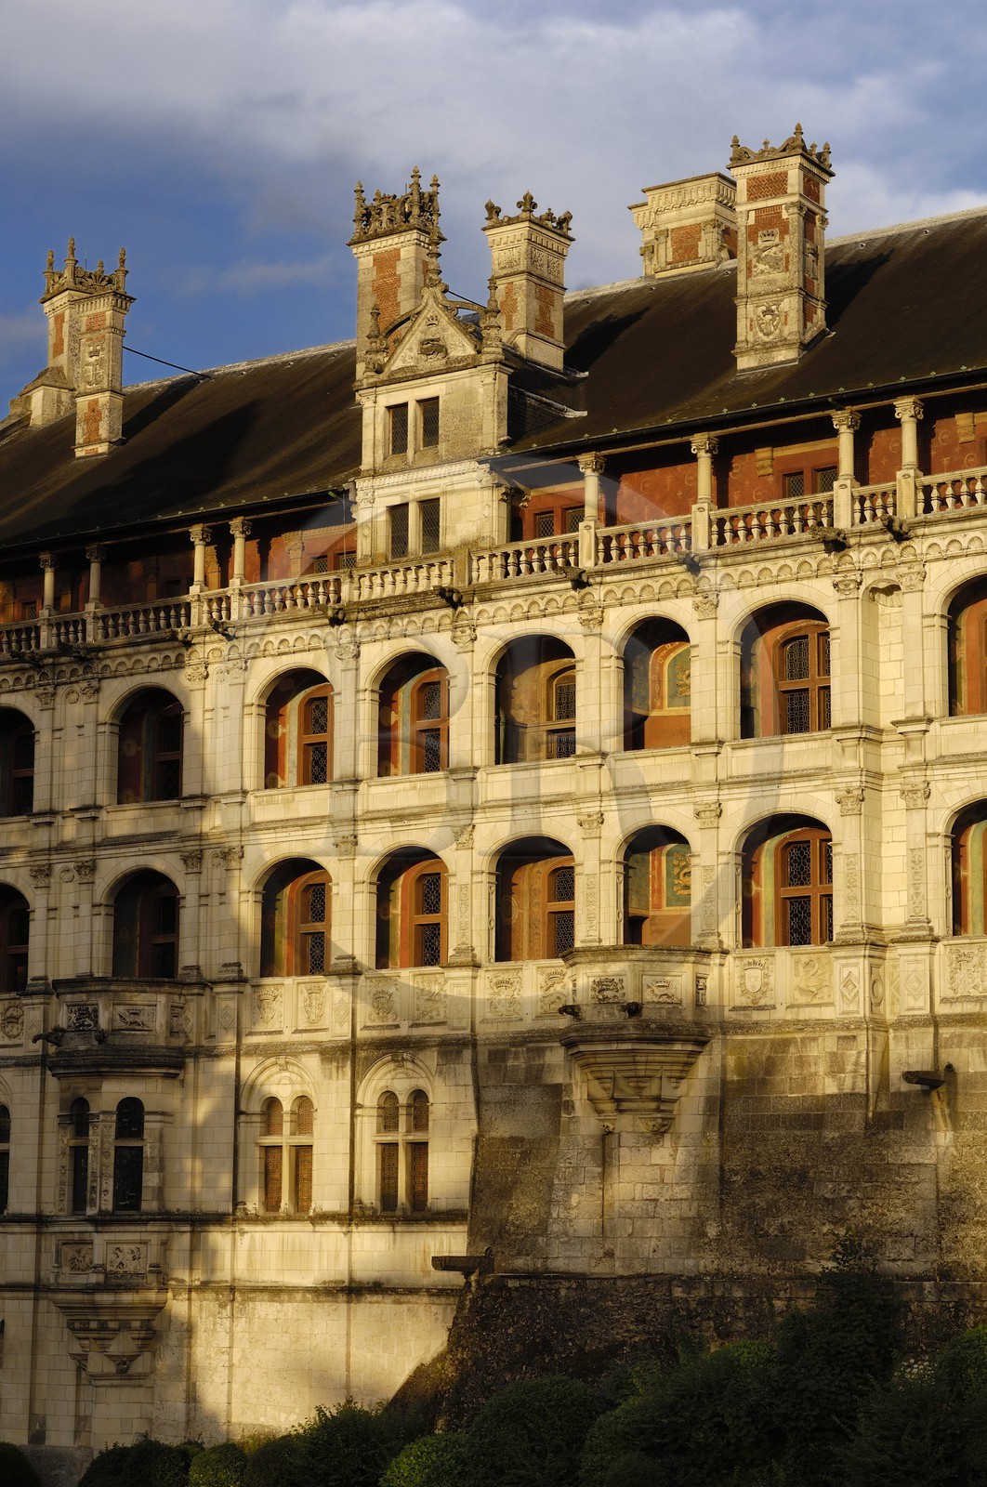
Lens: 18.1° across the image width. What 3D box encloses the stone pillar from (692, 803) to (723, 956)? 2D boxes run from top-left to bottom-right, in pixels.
[{"bbox_3d":[4.982,3.110,72.335,0.600,3.478,0.350,-7,-12,36],"label":"stone pillar"}]

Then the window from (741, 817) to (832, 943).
[{"bbox_3d":[6.818,3.119,71.272,2.518,2.977,0.450,-6,-11,37],"label":"window"}]

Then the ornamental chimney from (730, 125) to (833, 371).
[{"bbox_3d":[6.955,-11.707,74.629,2.000,5.836,1.750,-6,-12,35],"label":"ornamental chimney"}]

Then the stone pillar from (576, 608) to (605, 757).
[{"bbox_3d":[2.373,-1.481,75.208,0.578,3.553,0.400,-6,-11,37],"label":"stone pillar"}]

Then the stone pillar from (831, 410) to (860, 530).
[{"bbox_3d":[7.977,-6.142,70.176,0.490,2.744,0.490,-6,-12,35],"label":"stone pillar"}]

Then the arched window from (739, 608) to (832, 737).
[{"bbox_3d":[6.837,-1.794,72.051,2.544,3.052,0.450,-6,-11,37],"label":"arched window"}]

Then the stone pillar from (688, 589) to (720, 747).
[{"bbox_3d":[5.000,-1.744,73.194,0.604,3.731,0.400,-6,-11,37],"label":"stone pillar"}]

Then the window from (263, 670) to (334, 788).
[{"bbox_3d":[-5.022,-0.347,80.551,2.557,3.127,0.400,-7,-12,36],"label":"window"}]

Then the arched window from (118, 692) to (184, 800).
[{"bbox_3d":[-9.206,0.093,83.594,2.617,3.150,0.400,-7,-12,36],"label":"arched window"}]

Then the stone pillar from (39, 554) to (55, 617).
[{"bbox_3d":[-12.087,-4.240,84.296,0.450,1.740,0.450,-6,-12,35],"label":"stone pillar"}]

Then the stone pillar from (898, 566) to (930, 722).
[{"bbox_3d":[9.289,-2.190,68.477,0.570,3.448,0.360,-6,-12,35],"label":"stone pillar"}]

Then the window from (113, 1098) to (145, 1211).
[{"bbox_3d":[-9.286,10.461,78.664,0.760,2.884,0.220,2,-10,-9],"label":"window"}]

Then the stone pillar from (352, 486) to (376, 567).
[{"bbox_3d":[-3.370,-5.692,80.871,0.548,2.046,0.300,-6,-11,37],"label":"stone pillar"}]

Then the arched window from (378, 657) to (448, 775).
[{"bbox_3d":[-1.993,-0.659,78.347,2.463,3.100,0.400,-7,-12,36],"label":"arched window"}]

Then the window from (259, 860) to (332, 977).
[{"bbox_3d":[-5.047,4.525,79.750,2.572,3.002,0.400,-7,-12,36],"label":"window"}]

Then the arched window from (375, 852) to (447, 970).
[{"bbox_3d":[-2.015,4.226,77.542,2.403,2.977,0.400,-7,-12,36],"label":"arched window"}]

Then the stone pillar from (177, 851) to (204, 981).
[{"bbox_3d":[-8.043,4.585,82.240,0.600,3.410,0.320,-7,-12,35],"label":"stone pillar"}]

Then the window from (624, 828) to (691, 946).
[{"bbox_3d":[3.929,3.418,73.250,2.060,2.813,0.400,-7,-12,36],"label":"window"}]

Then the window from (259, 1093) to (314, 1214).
[{"bbox_3d":[-5.296,10.504,79.307,1.580,3.040,0.300,-7,-12,35],"label":"window"}]

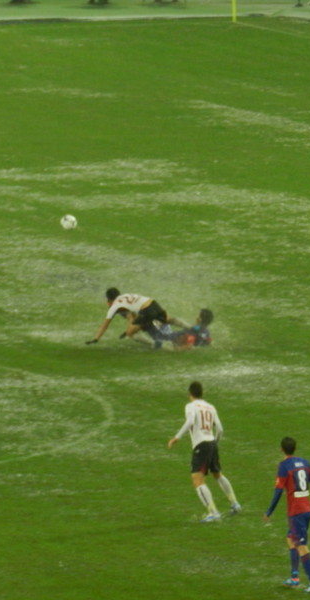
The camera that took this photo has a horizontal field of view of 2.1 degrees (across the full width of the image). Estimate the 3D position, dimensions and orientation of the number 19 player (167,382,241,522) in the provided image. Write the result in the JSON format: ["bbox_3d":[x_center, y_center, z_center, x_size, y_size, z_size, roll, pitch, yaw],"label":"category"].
[{"bbox_3d":[0.619,1.821,104.864,0.680,1.680,0.600,-5,8,-35],"label":"number 19 player"}]

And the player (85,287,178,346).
[{"bbox_3d":[-0.234,0.184,122.388,1.450,0.820,0.700,0,7,0],"label":"player"}]

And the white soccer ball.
[{"bbox_3d":[-1.297,-1.170,129.500,0.220,0.220,0.220,0,7,0],"label":"white soccer ball"}]

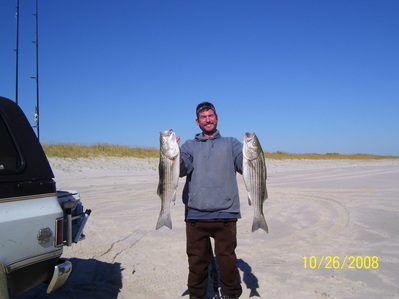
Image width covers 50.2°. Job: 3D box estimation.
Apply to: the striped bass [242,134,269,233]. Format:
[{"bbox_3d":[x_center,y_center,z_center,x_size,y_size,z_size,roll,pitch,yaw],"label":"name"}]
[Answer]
[{"bbox_3d":[0.404,0.241,3.030,0.160,0.726,0.110,-4,-2,-12],"label":"striped bass"}]

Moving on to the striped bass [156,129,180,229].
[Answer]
[{"bbox_3d":[-0.218,0.217,3.030,0.152,0.719,0.110,2,-2,20],"label":"striped bass"}]

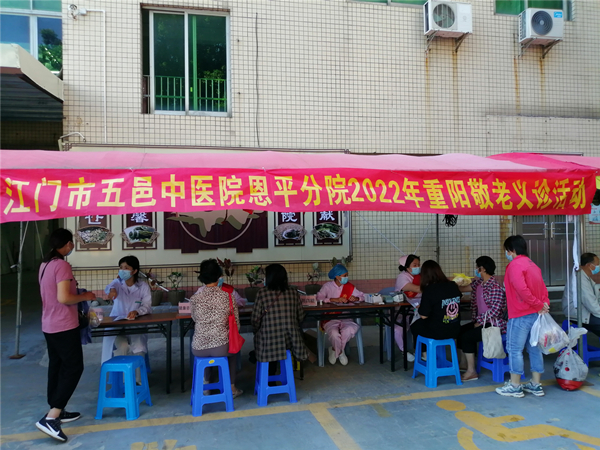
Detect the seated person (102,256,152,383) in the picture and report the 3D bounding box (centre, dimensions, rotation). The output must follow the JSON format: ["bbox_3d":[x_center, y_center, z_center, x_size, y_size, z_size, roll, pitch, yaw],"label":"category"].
[{"bbox_3d":[-1.895,1.010,4.950,0.520,1.290,0.620,-1,-1,-2],"label":"seated person"}]

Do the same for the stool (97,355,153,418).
[{"bbox_3d":[-1.559,1.444,4.038,0.340,0.460,0.350,-1,-1,-1],"label":"stool"}]

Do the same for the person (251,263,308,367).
[{"bbox_3d":[-0.220,1.018,4.458,0.560,1.280,0.700,-1,-1,-12],"label":"person"}]

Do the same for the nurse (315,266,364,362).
[{"bbox_3d":[0.487,1.048,5.420,0.560,1.170,0.620,-1,-1,-3],"label":"nurse"}]

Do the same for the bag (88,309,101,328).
[{"bbox_3d":[-1.806,0.824,3.970,0.110,0.175,0.090,-1,-1,-11],"label":"bag"}]

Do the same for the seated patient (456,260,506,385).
[{"bbox_3d":[1.974,0.984,4.828,0.600,1.280,0.480,-1,-1,-17],"label":"seated patient"}]

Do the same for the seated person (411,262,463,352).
[{"bbox_3d":[1.434,0.982,4.770,0.500,1.230,0.700,-1,-1,-23],"label":"seated person"}]

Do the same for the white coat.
[{"bbox_3d":[-1.898,1.034,4.930,0.530,0.900,0.480,-1,-1,0],"label":"white coat"}]

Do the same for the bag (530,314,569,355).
[{"bbox_3d":[2.261,0.972,4.100,0.310,0.380,0.250,0,-1,-37],"label":"bag"}]

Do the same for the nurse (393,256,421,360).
[{"bbox_3d":[1.361,0.994,5.500,0.500,1.250,0.650,0,-1,-30],"label":"nurse"}]

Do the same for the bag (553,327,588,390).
[{"bbox_3d":[2.642,1.306,4.410,0.330,0.600,0.280,-1,-1,30],"label":"bag"}]

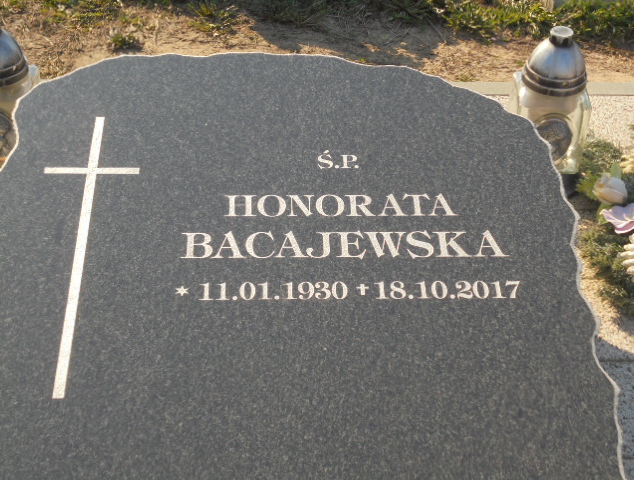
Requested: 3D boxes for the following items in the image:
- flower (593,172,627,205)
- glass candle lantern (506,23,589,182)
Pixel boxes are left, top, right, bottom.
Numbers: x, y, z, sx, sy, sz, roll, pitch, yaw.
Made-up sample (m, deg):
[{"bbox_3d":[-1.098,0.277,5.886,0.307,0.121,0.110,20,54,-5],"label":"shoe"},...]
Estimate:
[{"bbox_3d":[0.481,-0.084,1.940,0.053,0.048,0.053,-27,45,-31],"label":"flower"},{"bbox_3d":[0.405,-0.225,2.040,0.135,0.300,0.130,5,38,6],"label":"glass candle lantern"}]

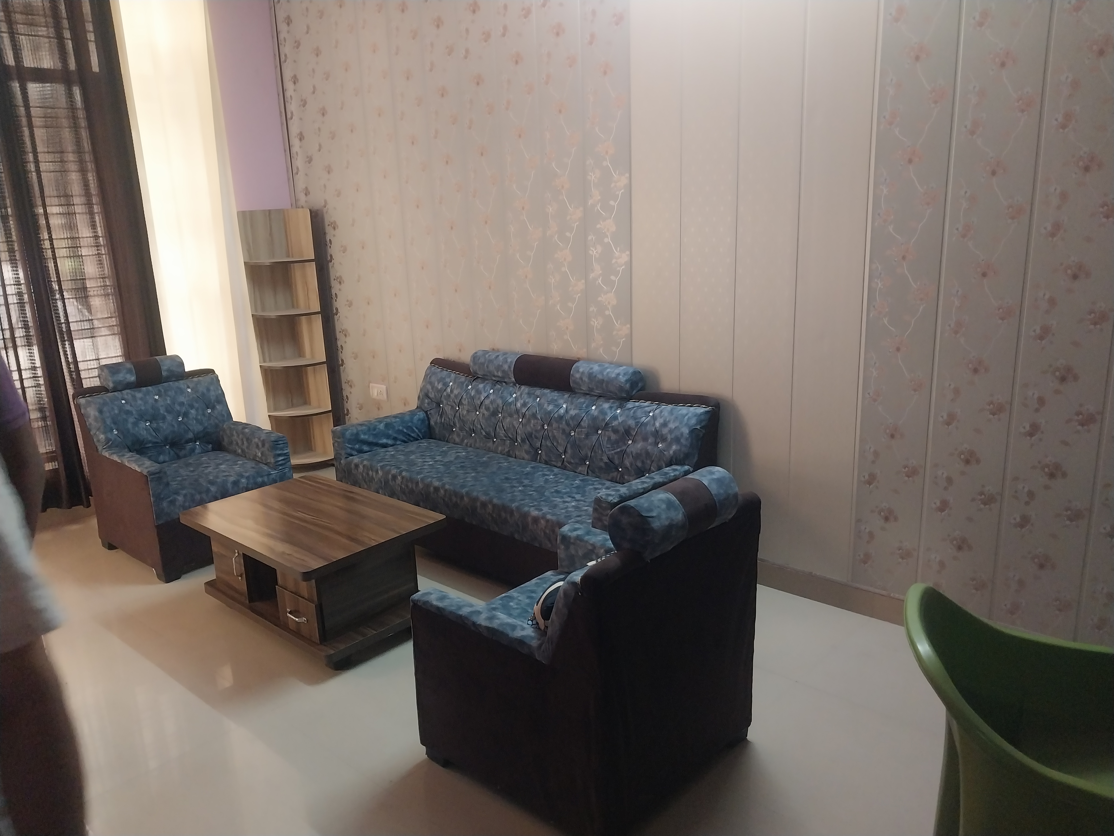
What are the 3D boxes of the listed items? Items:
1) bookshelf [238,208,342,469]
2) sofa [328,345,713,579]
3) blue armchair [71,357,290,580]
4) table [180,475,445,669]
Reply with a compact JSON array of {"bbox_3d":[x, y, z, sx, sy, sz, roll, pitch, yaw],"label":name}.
[{"bbox_3d":[-1.605,-0.435,5.008,0.260,1.560,0.335,11,19,40],"label":"bookshelf"},{"bbox_3d":[-0.209,0.187,3.758,1.775,0.885,0.675,11,19,40],"label":"sofa"},{"bbox_3d":[-1.776,0.182,4.032,0.720,0.875,0.680,11,19,40],"label":"blue armchair"},{"bbox_3d":[-0.970,0.578,3.340,0.935,0.400,0.620,11,19,40],"label":"table"}]

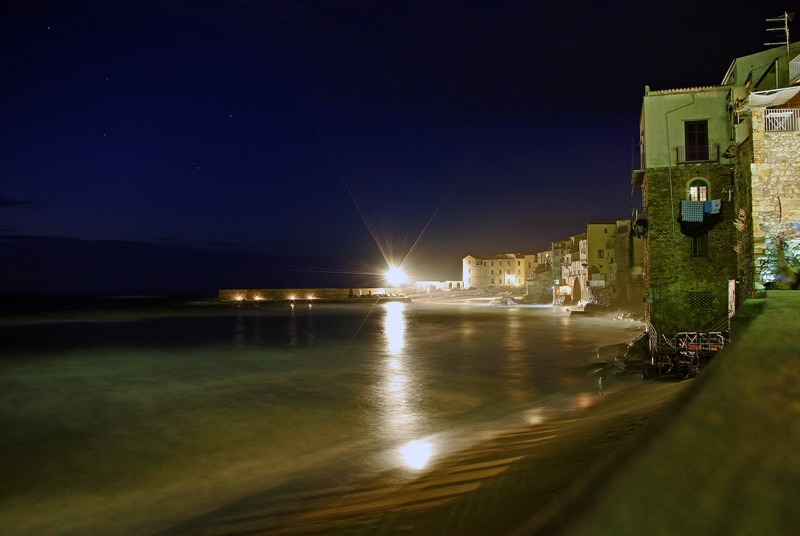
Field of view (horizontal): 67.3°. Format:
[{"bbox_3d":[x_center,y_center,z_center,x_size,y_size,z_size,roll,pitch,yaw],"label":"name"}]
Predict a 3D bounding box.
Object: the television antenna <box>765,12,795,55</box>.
[{"bbox_3d":[21.157,-13.073,33.500,1.500,2.300,0.600,0,-2,3],"label":"television antenna"}]

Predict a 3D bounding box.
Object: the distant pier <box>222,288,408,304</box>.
[{"bbox_3d":[-41.263,13.513,290.000,92.000,7.000,11.000,0,-2,0],"label":"distant pier"}]

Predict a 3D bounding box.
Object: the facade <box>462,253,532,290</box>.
[{"bbox_3d":[42.349,1.303,261.000,30.000,15.500,12.000,-1,-2,9],"label":"facade"}]

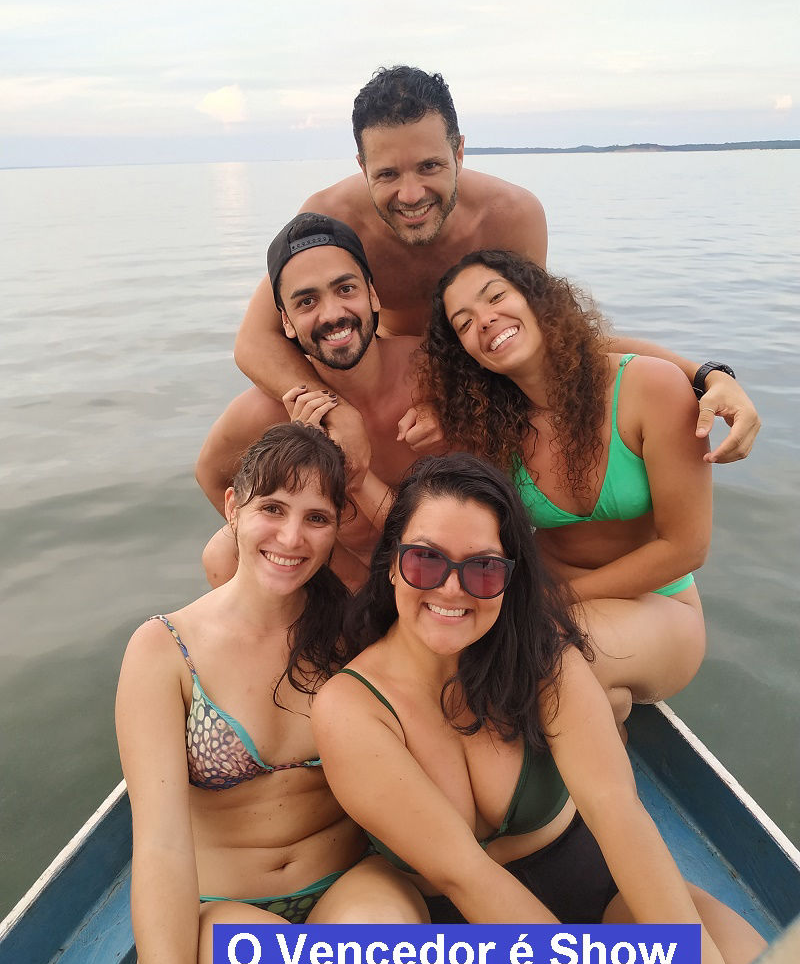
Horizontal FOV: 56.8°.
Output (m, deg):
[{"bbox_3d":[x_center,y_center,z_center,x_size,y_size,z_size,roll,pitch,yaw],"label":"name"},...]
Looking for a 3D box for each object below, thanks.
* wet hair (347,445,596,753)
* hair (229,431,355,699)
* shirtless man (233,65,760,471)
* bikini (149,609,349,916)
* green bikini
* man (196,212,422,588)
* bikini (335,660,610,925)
[{"bbox_3d":[0.088,0.126,0.929,0.290,0.370,0.250,-1,24,0],"label":"wet hair"},{"bbox_3d":[-0.158,0.103,1.070,0.190,0.410,0.220,-7,24,-13],"label":"hair"},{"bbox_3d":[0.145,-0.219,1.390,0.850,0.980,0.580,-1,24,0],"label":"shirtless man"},{"bbox_3d":[-0.155,0.422,1.105,0.350,0.540,0.250,-5,22,-5],"label":"bikini"},{"bbox_3d":[0.350,0.002,1.325,0.340,0.490,0.270,4,24,11],"label":"green bikini"},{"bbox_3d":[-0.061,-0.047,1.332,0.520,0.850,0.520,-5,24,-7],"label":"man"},{"bbox_3d":[0.136,0.465,1.115,0.390,0.530,0.290,-9,30,6],"label":"bikini"}]

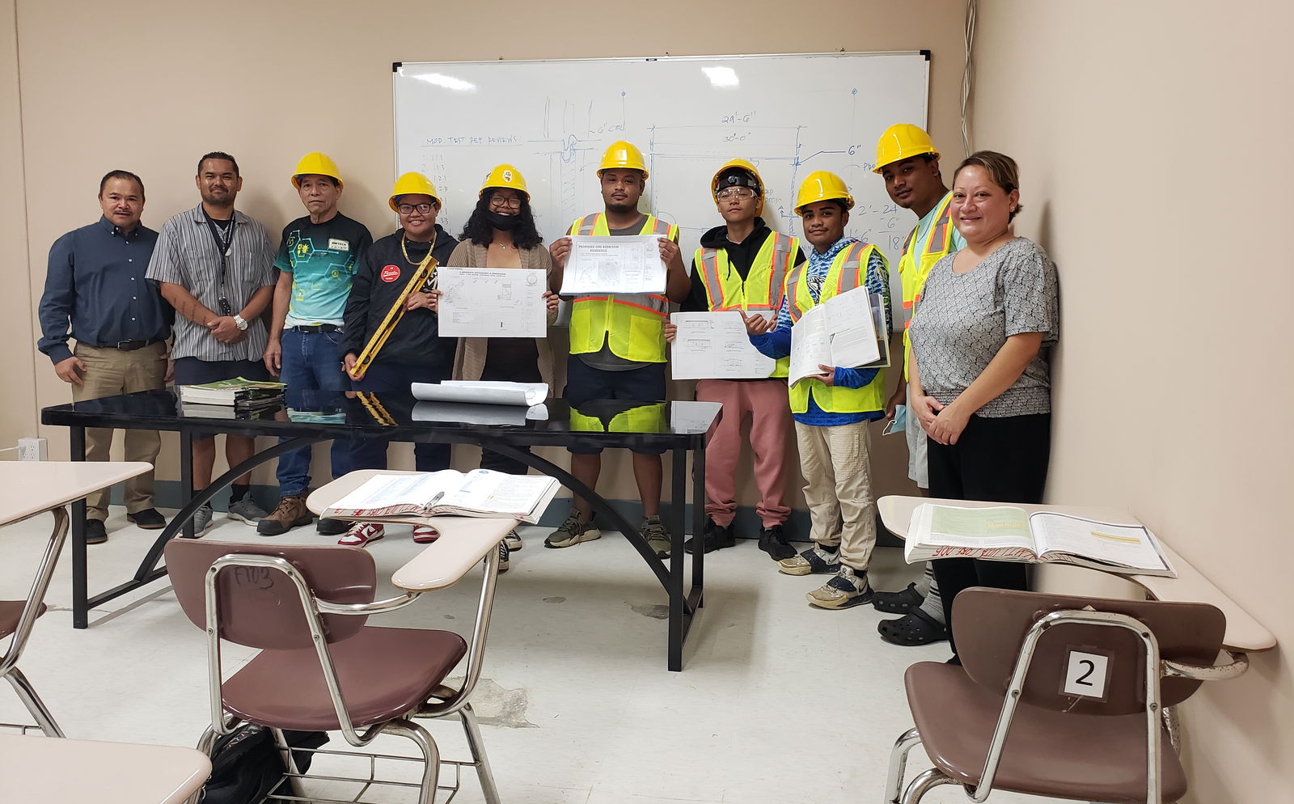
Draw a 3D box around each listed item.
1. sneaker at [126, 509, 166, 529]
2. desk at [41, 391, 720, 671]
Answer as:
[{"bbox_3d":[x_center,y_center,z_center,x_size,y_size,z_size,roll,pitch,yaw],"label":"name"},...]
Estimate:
[{"bbox_3d":[-2.398,0.528,4.660,0.105,0.110,0.285,-5,8,-42],"label":"sneaker"},{"bbox_3d":[-0.852,0.388,3.409,2.176,0.747,0.740,2,7,8],"label":"desk"}]

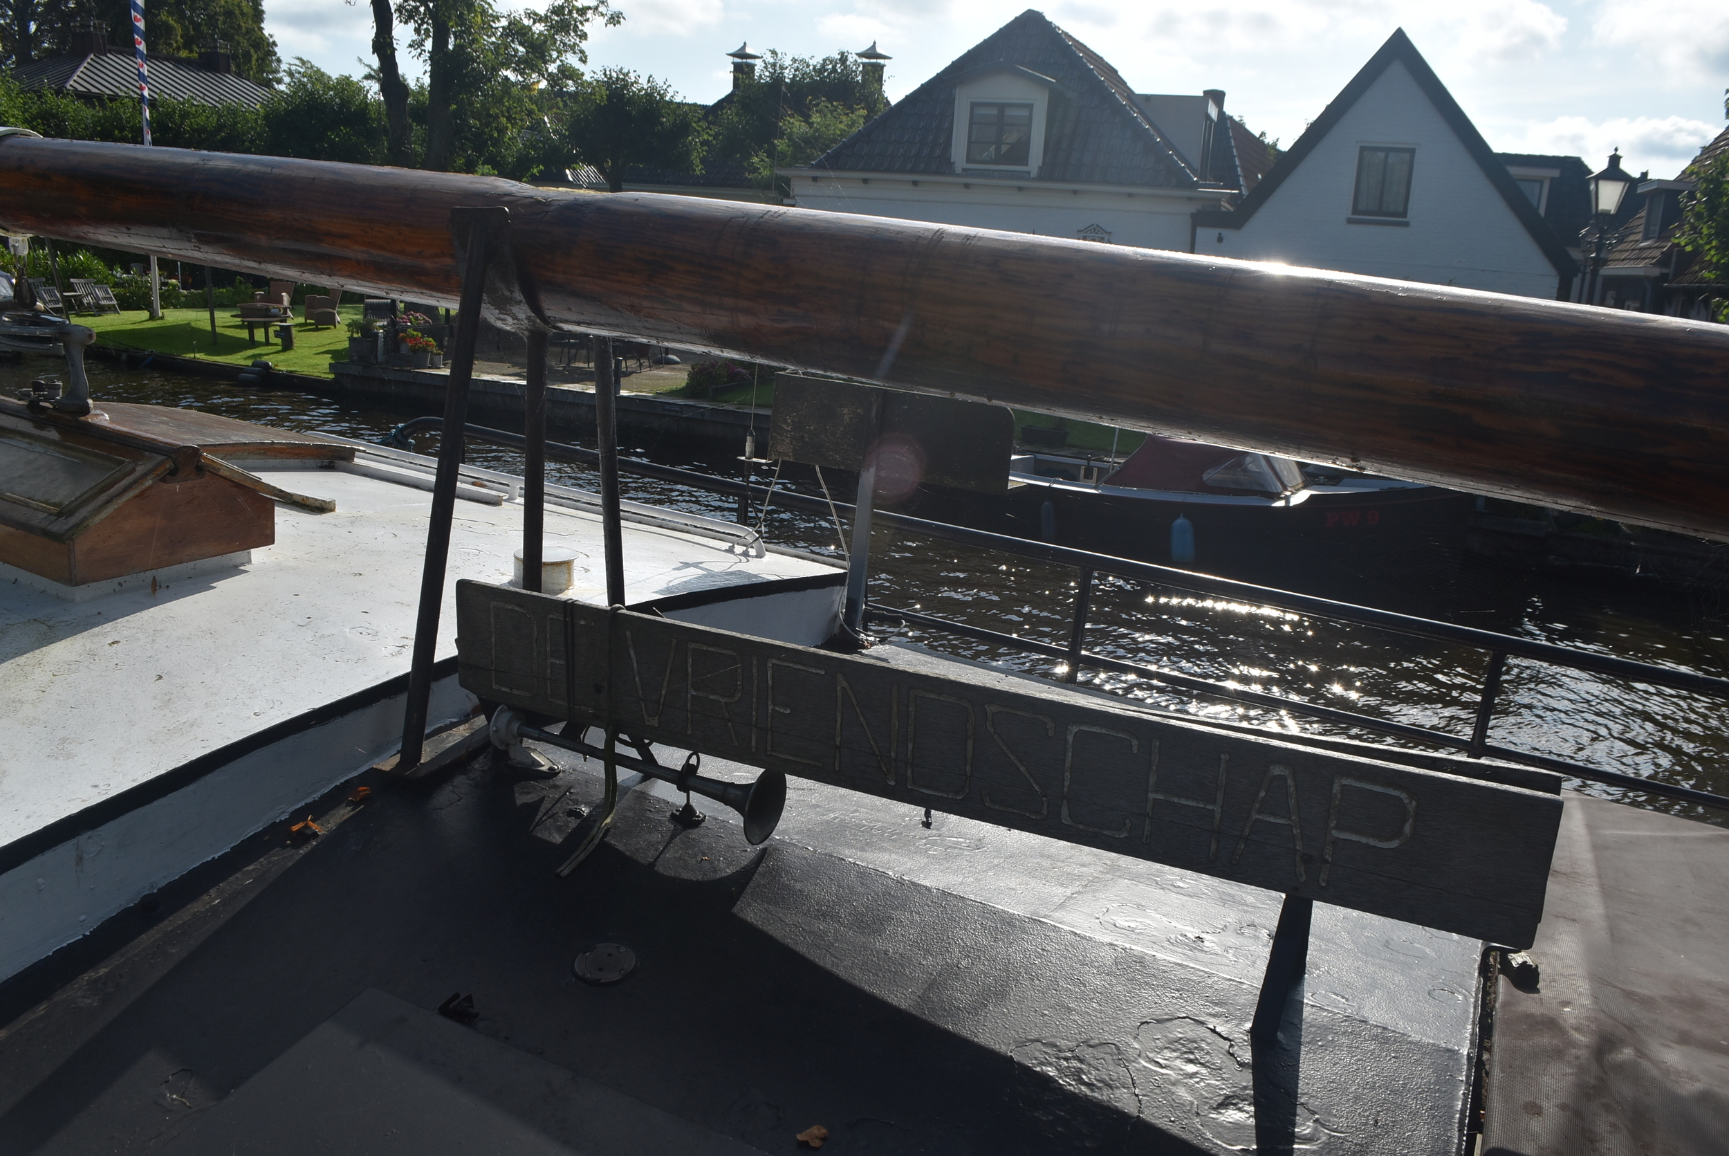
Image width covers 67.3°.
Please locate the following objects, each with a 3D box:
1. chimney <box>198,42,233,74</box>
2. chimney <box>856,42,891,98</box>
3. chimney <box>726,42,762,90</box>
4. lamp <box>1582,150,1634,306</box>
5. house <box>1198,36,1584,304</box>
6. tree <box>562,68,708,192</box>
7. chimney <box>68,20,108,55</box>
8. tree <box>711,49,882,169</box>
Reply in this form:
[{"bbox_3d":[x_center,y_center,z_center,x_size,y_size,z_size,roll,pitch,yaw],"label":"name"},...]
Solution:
[{"bbox_3d":[-20.250,-16.246,40.500,0.900,1.000,0.600,9,15,19],"label":"chimney"},{"bbox_3d":[0.298,-17.238,44.000,1.000,1.800,1.000,8,15,18],"label":"chimney"},{"bbox_3d":[-4.214,-17.944,45.500,1.000,1.600,1.000,8,15,18],"label":"chimney"},{"bbox_3d":[9.255,-3.382,16.688,0.600,4.030,0.600,8,15,18],"label":"lamp"},{"bbox_3d":[7.610,-4.773,19.264,4.640,5.280,6.500,9,15,20],"label":"house"},{"bbox_3d":[-5.090,-8.206,28.698,3.200,5.770,3.200,8,15,18],"label":"tree"},{"bbox_3d":[-22.737,-15.837,38.000,0.900,1.050,0.600,9,15,19],"label":"chimney"},{"bbox_3d":[-1.872,-10.306,34.877,4.600,7.250,4.400,8,15,18],"label":"tree"}]

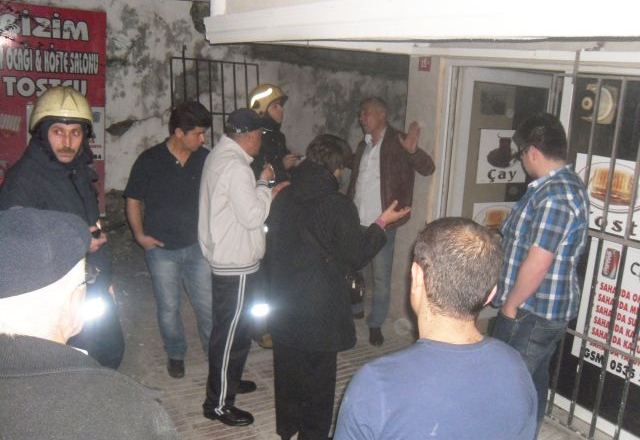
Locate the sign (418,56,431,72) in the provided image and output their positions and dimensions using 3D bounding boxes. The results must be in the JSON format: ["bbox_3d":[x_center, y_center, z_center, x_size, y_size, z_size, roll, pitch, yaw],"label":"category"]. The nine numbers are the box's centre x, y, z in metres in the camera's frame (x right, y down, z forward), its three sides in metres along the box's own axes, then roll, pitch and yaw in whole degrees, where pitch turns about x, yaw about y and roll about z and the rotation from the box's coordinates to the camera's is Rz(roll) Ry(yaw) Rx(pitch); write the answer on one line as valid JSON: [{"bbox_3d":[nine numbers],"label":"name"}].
[{"bbox_3d":[0.715,-1.063,4.292,0.012,0.100,0.130,-7,17,-29],"label":"sign"}]

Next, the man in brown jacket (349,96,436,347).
[{"bbox_3d":[0.455,0.015,4.514,0.580,1.740,0.420,11,17,29],"label":"man in brown jacket"}]

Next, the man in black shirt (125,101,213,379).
[{"bbox_3d":[-0.885,0.143,3.898,0.550,1.720,0.360,-3,16,-19],"label":"man in black shirt"}]

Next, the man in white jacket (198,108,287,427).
[{"bbox_3d":[-0.448,0.268,3.506,0.480,1.710,0.520,-1,15,-10],"label":"man in white jacket"}]

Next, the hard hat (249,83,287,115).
[{"bbox_3d":[-0.337,-0.785,4.113,0.270,0.205,0.225,8,16,21],"label":"hard hat"}]

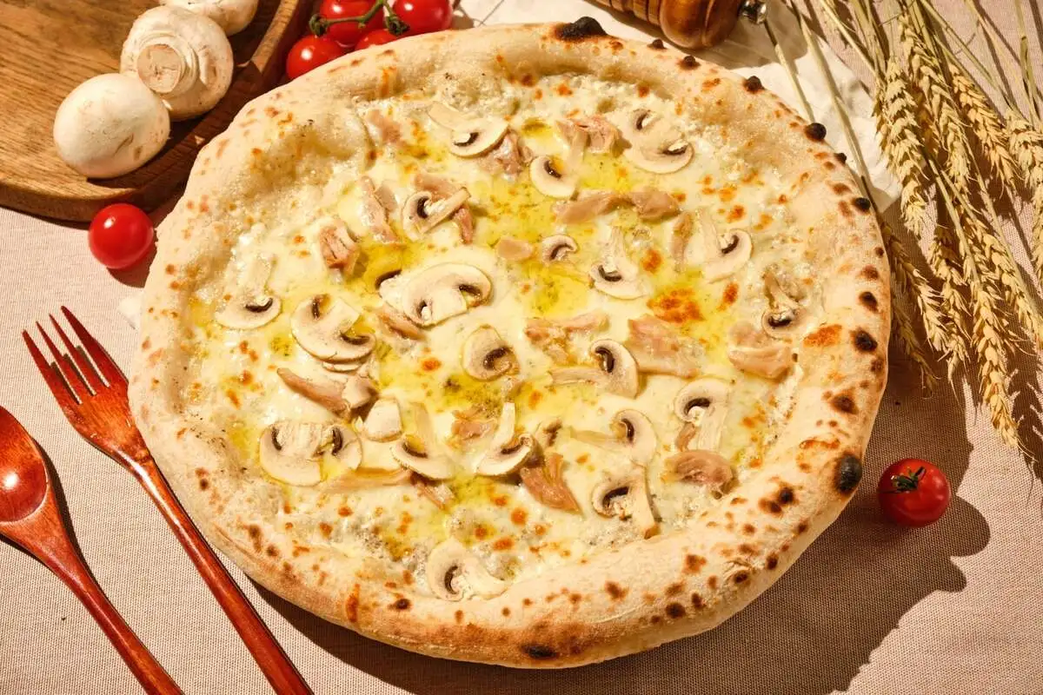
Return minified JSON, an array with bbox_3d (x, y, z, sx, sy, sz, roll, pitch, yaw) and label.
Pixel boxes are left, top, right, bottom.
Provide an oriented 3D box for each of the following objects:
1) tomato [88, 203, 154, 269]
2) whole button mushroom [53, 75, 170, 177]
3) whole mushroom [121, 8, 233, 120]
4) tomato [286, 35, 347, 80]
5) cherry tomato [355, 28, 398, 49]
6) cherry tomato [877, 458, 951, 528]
[{"bbox_3d":[-0.177,-0.049,0.782,0.029,0.028,0.029,0,62,2],"label":"tomato"},{"bbox_3d":[-0.182,-0.099,0.783,0.051,0.043,0.051,0,62,2],"label":"whole button mushroom"},{"bbox_3d":[-0.155,-0.128,0.795,0.051,0.042,0.051,0,105,17],"label":"whole mushroom"},{"bbox_3d":[-0.095,-0.132,0.824,0.028,0.027,0.028,0,62,2],"label":"tomato"},{"bbox_3d":[-0.065,-0.135,0.824,0.028,0.027,0.028,0,62,2],"label":"cherry tomato"},{"bbox_3d":[0.158,0.059,0.712,0.029,0.026,0.029,0,62,2],"label":"cherry tomato"}]

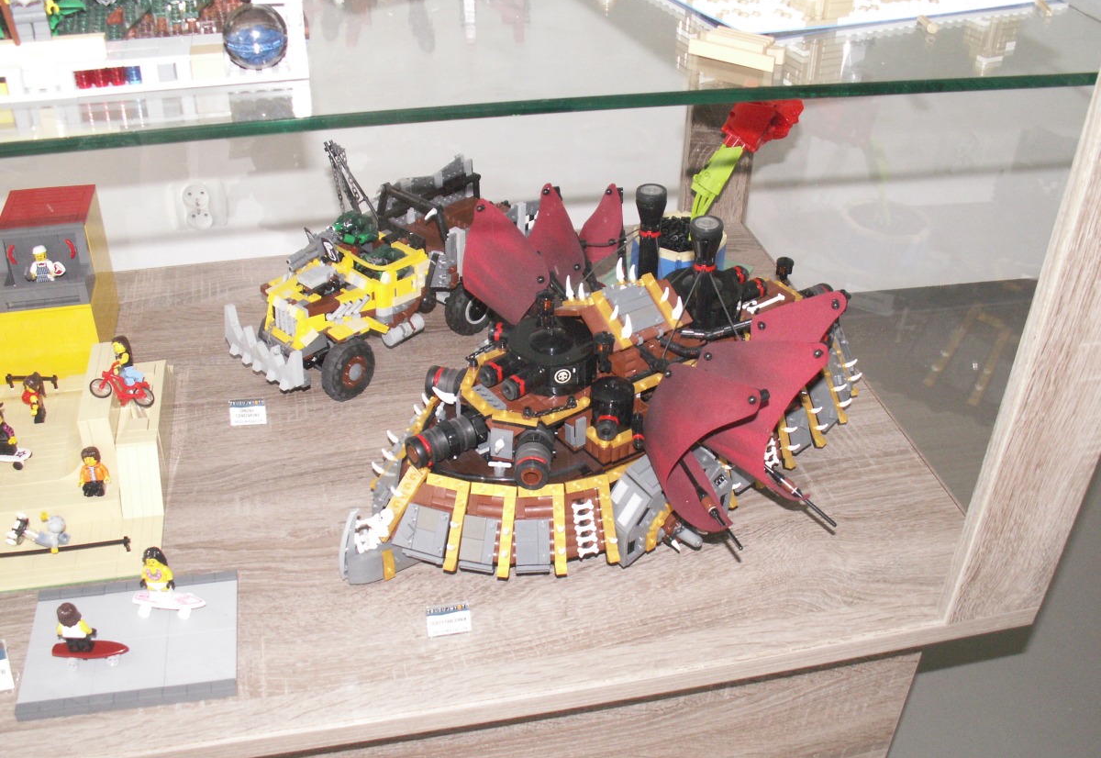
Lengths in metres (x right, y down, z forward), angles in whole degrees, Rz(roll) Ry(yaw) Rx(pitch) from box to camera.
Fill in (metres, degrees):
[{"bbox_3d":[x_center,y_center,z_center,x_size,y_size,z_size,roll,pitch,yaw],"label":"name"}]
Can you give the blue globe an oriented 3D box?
[{"bbox_3d":[-0.151,-0.175,0.571,0.032,0.032,0.032,-4,36,-12],"label":"blue globe"}]

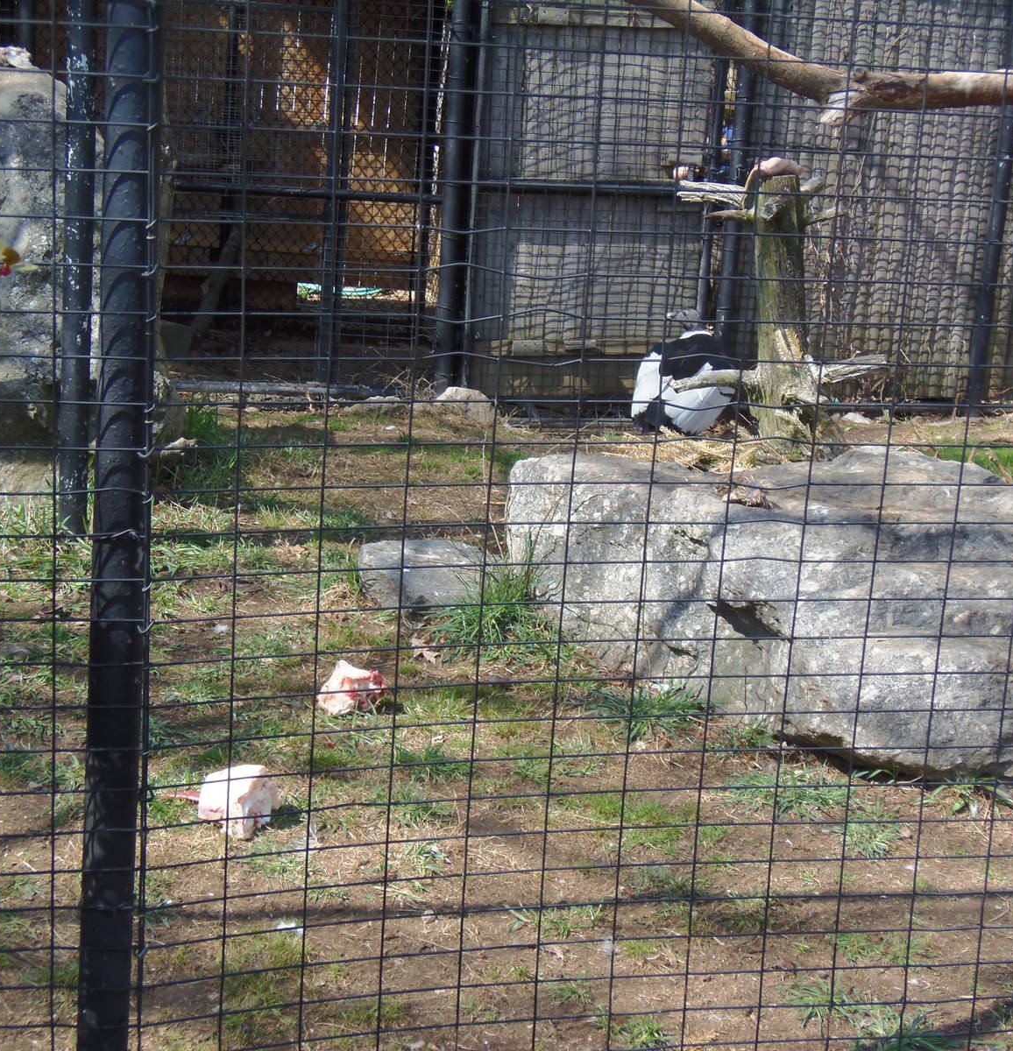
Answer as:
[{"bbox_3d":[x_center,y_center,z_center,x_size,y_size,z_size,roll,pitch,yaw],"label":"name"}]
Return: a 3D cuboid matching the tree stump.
[{"bbox_3d":[1.189,-0.931,8.739,0.860,1.200,0.600,3,12,0],"label":"tree stump"}]

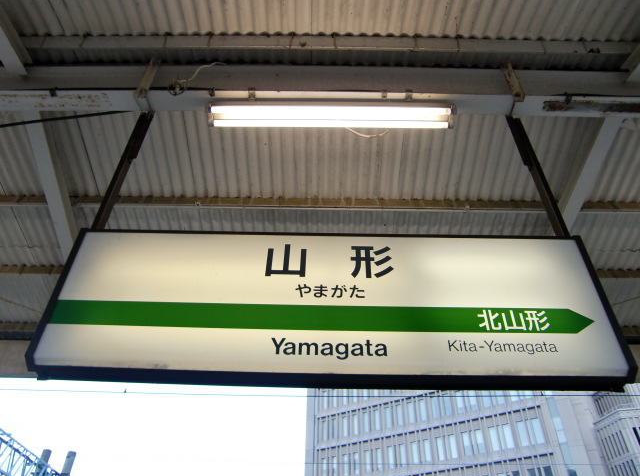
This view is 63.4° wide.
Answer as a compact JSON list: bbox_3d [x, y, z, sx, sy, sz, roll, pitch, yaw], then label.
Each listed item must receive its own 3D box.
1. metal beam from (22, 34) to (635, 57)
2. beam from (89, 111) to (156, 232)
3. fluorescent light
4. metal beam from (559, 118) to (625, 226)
[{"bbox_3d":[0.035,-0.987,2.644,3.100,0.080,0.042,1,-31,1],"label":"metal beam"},{"bbox_3d":[-0.938,-0.336,2.486,0.045,0.890,0.052,1,-41,1],"label":"beam"},{"bbox_3d":[0.055,-0.632,2.629,1.235,0.090,0.120,1,-41,1],"label":"fluorescent light"},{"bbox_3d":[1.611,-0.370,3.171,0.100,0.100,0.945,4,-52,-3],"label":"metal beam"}]

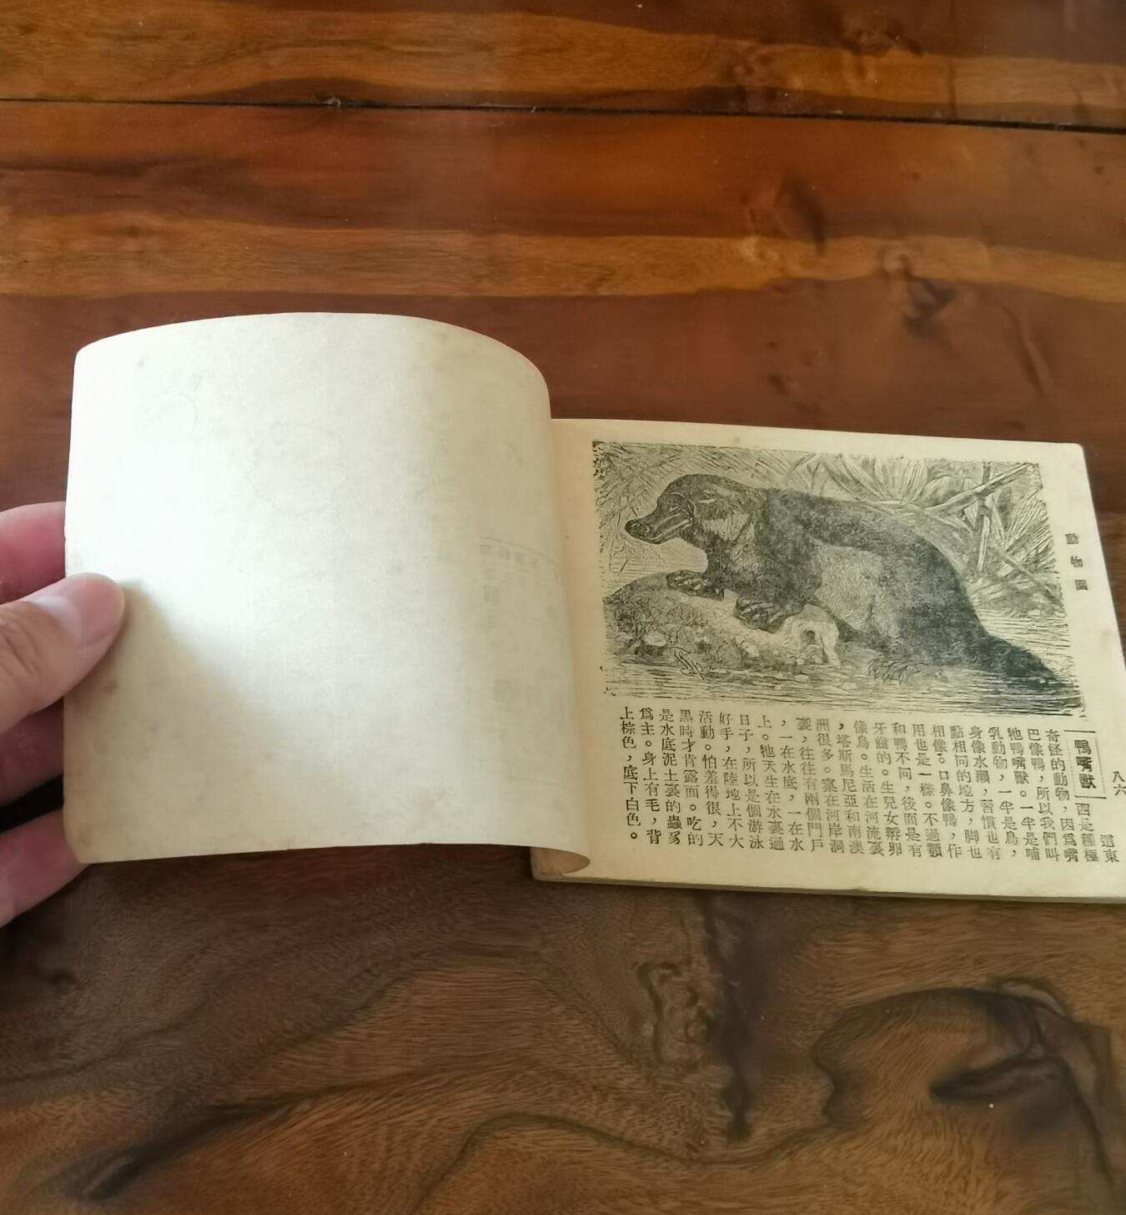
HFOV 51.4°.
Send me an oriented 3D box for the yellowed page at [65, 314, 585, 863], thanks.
[{"bbox_3d":[-0.052,-0.004,0.249,0.113,0.035,0.118,1,68,-7],"label":"yellowed page"}]

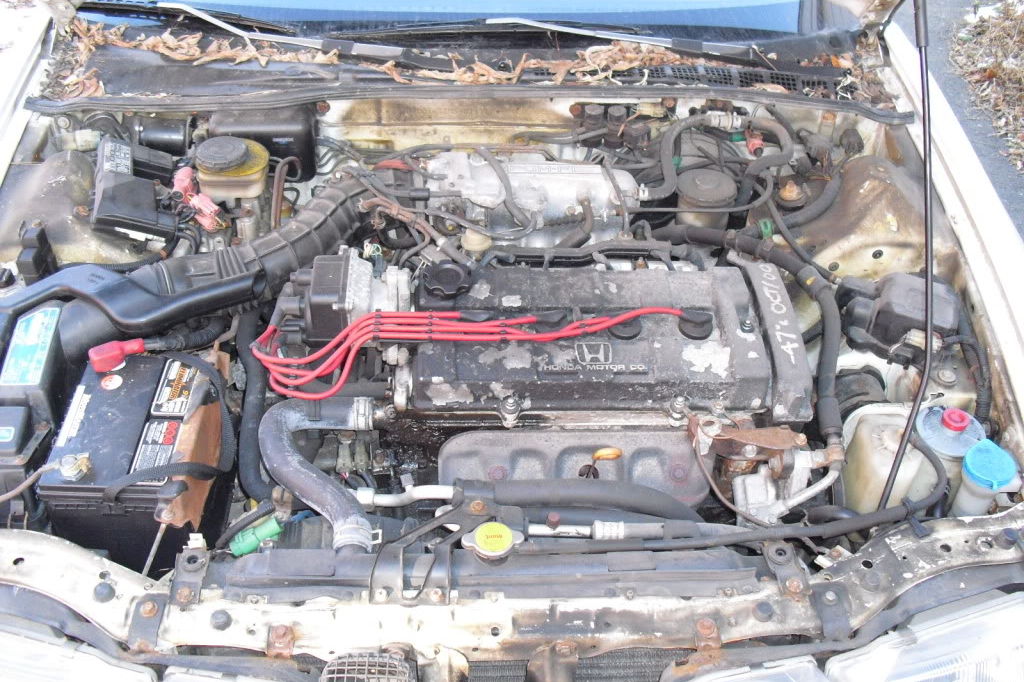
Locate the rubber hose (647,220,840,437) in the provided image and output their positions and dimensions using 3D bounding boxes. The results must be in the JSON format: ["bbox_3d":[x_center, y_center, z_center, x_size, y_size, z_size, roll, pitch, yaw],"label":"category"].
[{"bbox_3d":[0.315,-0.031,1.476,0.250,0.150,0.330,0,42,0],"label":"rubber hose"}]

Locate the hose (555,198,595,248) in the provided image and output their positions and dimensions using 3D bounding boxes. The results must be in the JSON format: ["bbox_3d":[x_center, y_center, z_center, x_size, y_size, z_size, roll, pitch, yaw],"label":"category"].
[{"bbox_3d":[0.091,-0.171,1.535,0.060,0.055,0.060,0,42,0],"label":"hose"}]

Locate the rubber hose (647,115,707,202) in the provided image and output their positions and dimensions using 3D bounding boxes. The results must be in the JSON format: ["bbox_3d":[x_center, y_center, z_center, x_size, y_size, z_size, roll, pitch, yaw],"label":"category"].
[{"bbox_3d":[0.221,-0.243,1.420,0.083,0.075,0.105,-1,39,-3],"label":"rubber hose"}]

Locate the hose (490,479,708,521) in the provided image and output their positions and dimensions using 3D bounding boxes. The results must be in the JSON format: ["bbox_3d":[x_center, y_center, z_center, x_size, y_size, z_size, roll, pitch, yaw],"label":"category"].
[{"bbox_3d":[0.112,0.197,1.321,0.265,0.075,0.050,0,42,0],"label":"hose"}]

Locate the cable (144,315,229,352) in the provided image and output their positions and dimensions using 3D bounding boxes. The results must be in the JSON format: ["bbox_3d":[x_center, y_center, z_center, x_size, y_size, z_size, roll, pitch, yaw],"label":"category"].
[{"bbox_3d":[-0.459,-0.016,1.513,0.120,0.050,0.090,0,42,0],"label":"cable"}]

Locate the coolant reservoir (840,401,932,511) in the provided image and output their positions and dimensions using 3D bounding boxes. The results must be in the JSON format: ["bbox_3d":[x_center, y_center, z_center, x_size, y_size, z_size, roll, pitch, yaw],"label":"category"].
[{"bbox_3d":[0.472,0.196,1.367,0.110,0.180,0.130,0,42,0],"label":"coolant reservoir"}]

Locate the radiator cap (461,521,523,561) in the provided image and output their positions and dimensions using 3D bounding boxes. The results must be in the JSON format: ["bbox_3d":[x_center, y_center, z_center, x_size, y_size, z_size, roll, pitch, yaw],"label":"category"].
[{"bbox_3d":[-0.020,0.194,1.030,0.060,0.018,0.044,-1,39,-3],"label":"radiator cap"}]

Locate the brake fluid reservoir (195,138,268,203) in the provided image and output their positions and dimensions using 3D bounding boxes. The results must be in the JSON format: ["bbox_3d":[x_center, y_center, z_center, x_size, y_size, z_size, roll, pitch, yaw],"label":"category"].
[{"bbox_3d":[-0.377,-0.232,1.430,0.098,0.060,0.085,-1,39,-3],"label":"brake fluid reservoir"}]

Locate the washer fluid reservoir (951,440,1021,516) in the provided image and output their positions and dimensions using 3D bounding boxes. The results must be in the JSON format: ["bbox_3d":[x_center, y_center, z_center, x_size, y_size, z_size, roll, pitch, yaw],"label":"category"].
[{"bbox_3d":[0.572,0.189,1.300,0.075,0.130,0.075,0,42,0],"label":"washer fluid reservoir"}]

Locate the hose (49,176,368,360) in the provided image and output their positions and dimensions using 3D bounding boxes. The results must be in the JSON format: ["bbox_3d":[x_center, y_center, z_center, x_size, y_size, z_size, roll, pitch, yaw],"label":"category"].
[{"bbox_3d":[-0.422,-0.110,1.549,0.450,0.170,0.150,-22,46,-23],"label":"hose"}]

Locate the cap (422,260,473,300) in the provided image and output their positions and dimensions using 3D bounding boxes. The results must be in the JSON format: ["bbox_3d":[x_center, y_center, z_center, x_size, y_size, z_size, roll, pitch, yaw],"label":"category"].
[{"bbox_3d":[-0.078,-0.074,1.290,0.061,0.025,0.061,-1,39,-3],"label":"cap"}]

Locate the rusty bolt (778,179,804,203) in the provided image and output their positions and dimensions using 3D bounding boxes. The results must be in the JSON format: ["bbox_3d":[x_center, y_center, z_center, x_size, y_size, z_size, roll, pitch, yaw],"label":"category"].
[{"bbox_3d":[0.375,-0.201,1.430,0.034,0.025,0.034,-1,39,-3],"label":"rusty bolt"}]

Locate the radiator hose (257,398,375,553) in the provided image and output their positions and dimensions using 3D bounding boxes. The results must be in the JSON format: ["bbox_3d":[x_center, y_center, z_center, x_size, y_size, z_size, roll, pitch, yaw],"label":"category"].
[{"bbox_3d":[-0.209,0.139,1.135,0.132,0.070,0.215,-1,39,-3],"label":"radiator hose"}]

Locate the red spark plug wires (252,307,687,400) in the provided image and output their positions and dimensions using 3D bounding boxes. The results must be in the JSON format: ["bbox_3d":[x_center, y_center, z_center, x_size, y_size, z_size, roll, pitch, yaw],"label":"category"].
[{"bbox_3d":[-0.050,0.012,1.240,0.500,0.070,0.100,-1,39,-3],"label":"red spark plug wires"}]

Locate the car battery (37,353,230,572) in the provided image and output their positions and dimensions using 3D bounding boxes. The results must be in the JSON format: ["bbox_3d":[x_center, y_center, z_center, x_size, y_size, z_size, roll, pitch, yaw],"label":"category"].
[{"bbox_3d":[-0.498,0.182,1.479,0.175,0.215,0.230,-1,42,-1],"label":"car battery"}]

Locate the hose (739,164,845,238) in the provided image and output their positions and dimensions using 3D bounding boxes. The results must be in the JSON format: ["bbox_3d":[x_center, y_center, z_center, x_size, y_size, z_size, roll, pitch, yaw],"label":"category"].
[{"bbox_3d":[0.408,-0.207,1.552,0.165,0.070,0.140,0,42,0],"label":"hose"}]

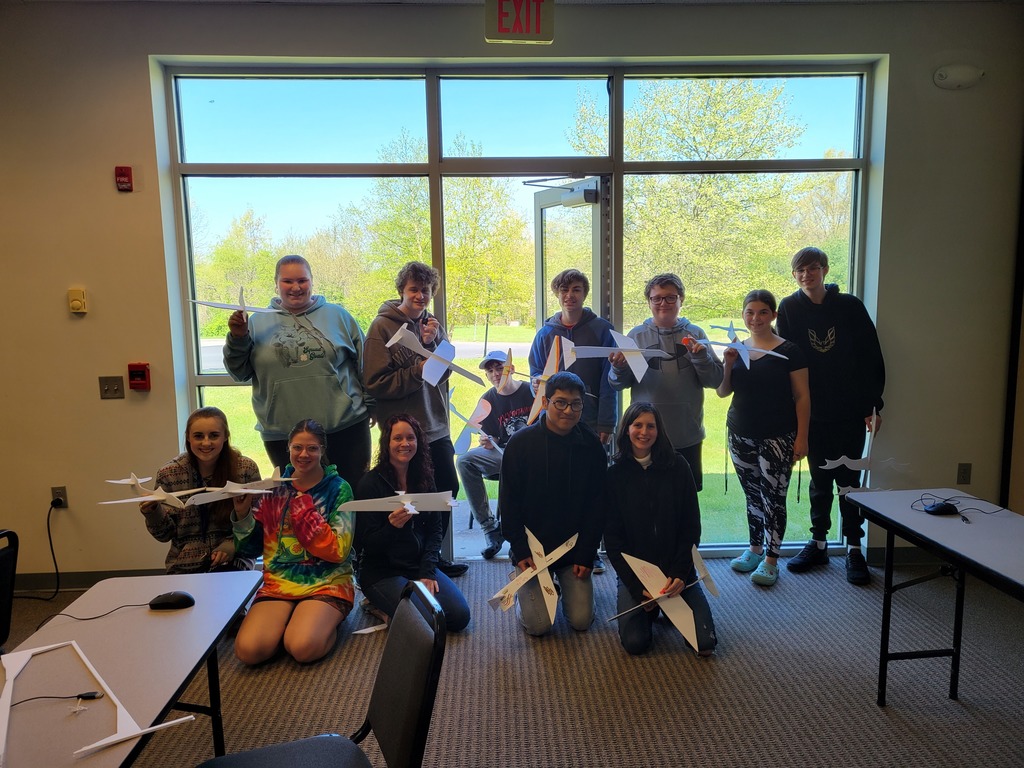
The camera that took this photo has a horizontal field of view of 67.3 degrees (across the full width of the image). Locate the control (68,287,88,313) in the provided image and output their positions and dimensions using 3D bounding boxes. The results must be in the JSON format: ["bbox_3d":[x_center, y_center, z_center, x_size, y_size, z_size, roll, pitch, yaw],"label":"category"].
[{"bbox_3d":[-2.171,-0.416,3.854,0.067,0.113,0.050,-1,7,-3],"label":"control"}]

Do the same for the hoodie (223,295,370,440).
[{"bbox_3d":[-1.025,-0.079,3.677,0.690,0.690,0.380,-2,8,-8],"label":"hoodie"}]

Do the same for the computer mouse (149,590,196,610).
[{"bbox_3d":[-0.887,0.559,2.008,0.114,0.037,0.062,0,7,4],"label":"computer mouse"}]

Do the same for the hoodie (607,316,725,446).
[{"bbox_3d":[0.723,-0.007,3.600,0.510,0.590,0.370,0,8,8],"label":"hoodie"}]

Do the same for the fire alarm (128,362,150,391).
[{"bbox_3d":[-1.897,-0.036,3.919,0.088,0.126,0.045,-1,7,-3],"label":"fire alarm"}]

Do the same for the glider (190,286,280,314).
[{"bbox_3d":[-1.262,-0.369,3.550,0.450,0.110,0.420,7,12,-20],"label":"glider"}]

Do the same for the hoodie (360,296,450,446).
[{"bbox_3d":[-0.527,-0.062,3.844,0.450,0.690,0.350,-4,8,-22],"label":"hoodie"}]

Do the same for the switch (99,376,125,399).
[{"bbox_3d":[-2.028,0.019,3.901,0.118,0.115,0.020,-1,7,-3],"label":"switch"}]

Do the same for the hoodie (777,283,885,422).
[{"bbox_3d":[1.664,-0.170,4.030,0.520,0.690,0.310,1,8,15],"label":"hoodie"}]

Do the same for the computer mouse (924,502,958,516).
[{"bbox_3d":[1.506,0.433,2.695,0.112,0.037,0.062,0,7,3],"label":"computer mouse"}]

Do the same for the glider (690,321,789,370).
[{"bbox_3d":[1.110,-0.176,3.720,0.460,0.110,0.440,12,19,-18],"label":"glider"}]

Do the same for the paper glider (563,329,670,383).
[{"bbox_3d":[0.464,-0.134,3.380,0.500,0.060,0.480,4,29,-21],"label":"paper glider"}]

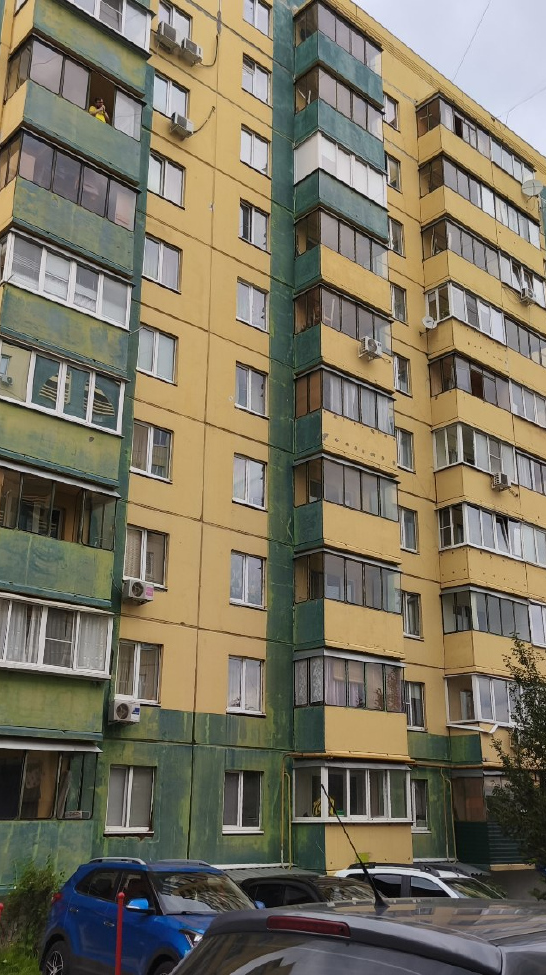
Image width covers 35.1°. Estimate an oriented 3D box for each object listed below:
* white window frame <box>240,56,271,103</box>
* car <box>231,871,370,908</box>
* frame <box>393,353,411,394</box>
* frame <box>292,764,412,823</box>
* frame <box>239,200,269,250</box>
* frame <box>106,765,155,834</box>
[{"bbox_3d":[-0.522,-13.461,28.671,1.270,1.450,0.150,17,-26,-38],"label":"white window frame"},{"bbox_3d":[0.537,6.668,13.031,1.750,1.470,4.350,17,-26,-38],"label":"car"},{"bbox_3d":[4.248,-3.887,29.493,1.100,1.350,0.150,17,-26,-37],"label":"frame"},{"bbox_3d":[2.177,8.250,23.319,3.380,1.430,1.180,16,-24,-39],"label":"frame"},{"bbox_3d":[-0.611,-7.993,26.586,1.180,1.400,0.150,17,-26,-37],"label":"frame"},{"bbox_3d":[-3.152,6.933,19.178,1.220,1.410,0.160,17,-26,-38],"label":"frame"}]

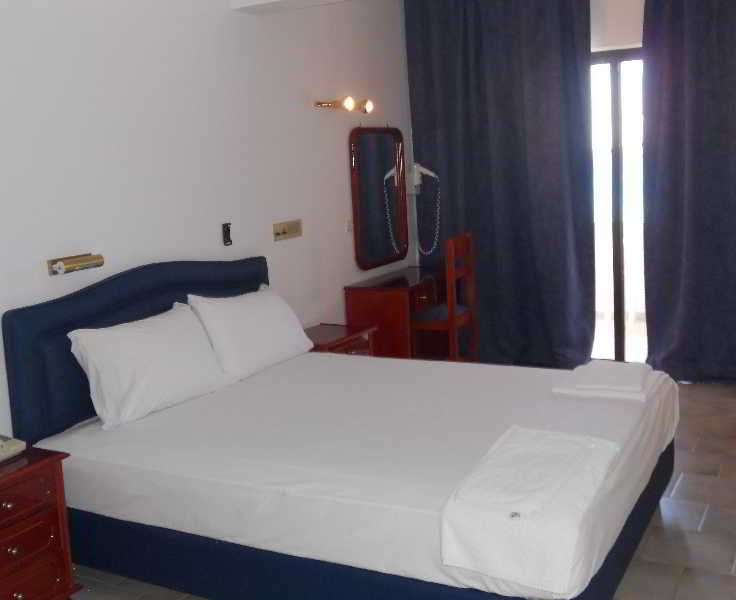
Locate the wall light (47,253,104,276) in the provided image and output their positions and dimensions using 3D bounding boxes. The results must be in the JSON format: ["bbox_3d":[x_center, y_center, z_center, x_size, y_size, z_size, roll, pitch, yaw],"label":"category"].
[{"bbox_3d":[-1.169,-0.145,3.547,0.085,0.064,0.231,2,11,28],"label":"wall light"}]

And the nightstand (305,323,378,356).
[{"bbox_3d":[-0.229,0.441,5.026,0.372,0.507,0.529,2,11,28],"label":"nightstand"}]

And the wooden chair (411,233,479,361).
[{"bbox_3d":[0.434,0.070,5.611,0.414,0.975,0.361,2,11,28],"label":"wooden chair"}]

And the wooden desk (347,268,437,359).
[{"bbox_3d":[0.283,0.184,5.885,0.447,0.678,0.931,2,11,28],"label":"wooden desk"}]

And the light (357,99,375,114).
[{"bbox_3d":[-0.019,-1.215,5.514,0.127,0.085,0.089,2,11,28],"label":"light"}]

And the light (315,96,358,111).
[{"bbox_3d":[-0.185,-1.169,5.247,0.149,0.081,0.246,2,11,28],"label":"light"}]

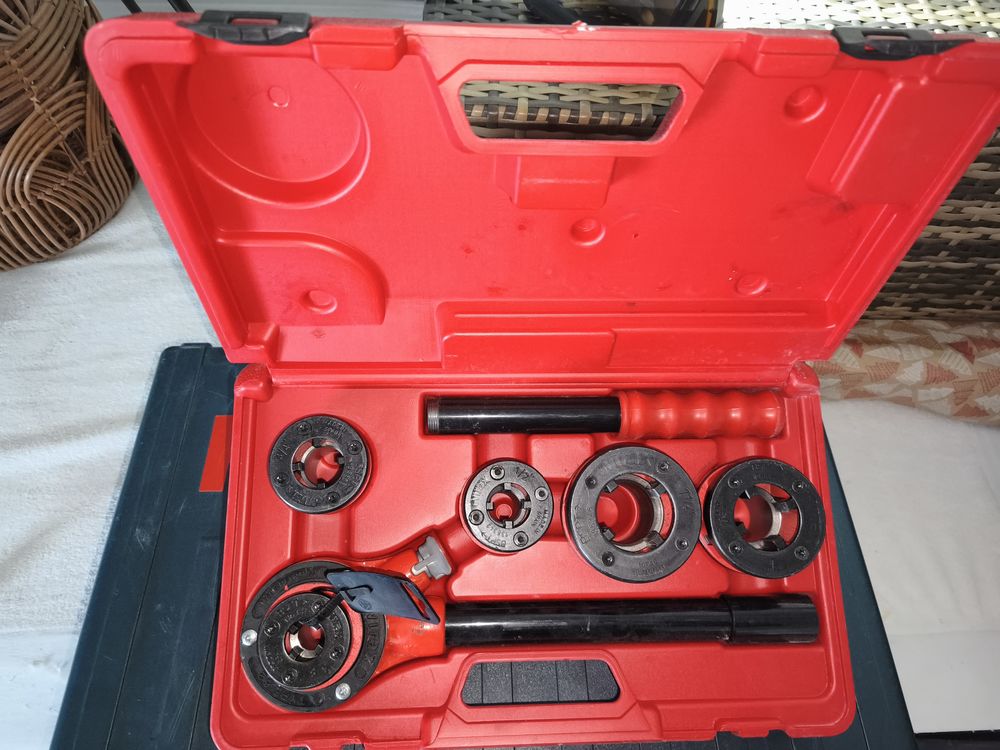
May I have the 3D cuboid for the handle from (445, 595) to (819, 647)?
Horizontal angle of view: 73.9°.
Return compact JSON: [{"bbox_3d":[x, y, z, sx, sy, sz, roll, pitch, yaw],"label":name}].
[{"bbox_3d":[0.080,0.149,0.402,0.227,0.029,0.029,-1,76,-1],"label":"handle"}]

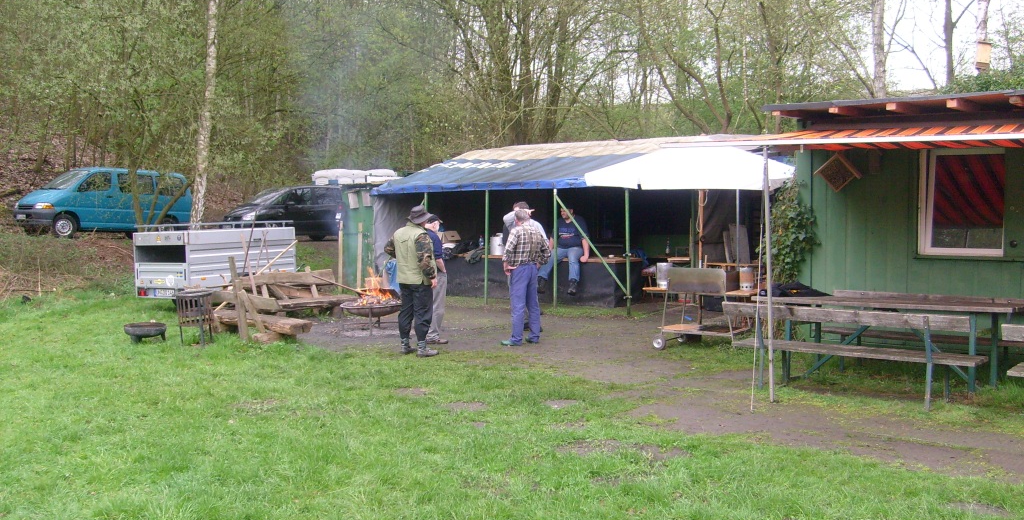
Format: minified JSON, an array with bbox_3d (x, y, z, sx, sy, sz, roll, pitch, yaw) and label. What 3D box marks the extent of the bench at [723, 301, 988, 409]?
[{"bbox_3d":[3.145,0.852,9.646,2.280,0.840,0.630,2,4,39],"label":"bench"}]

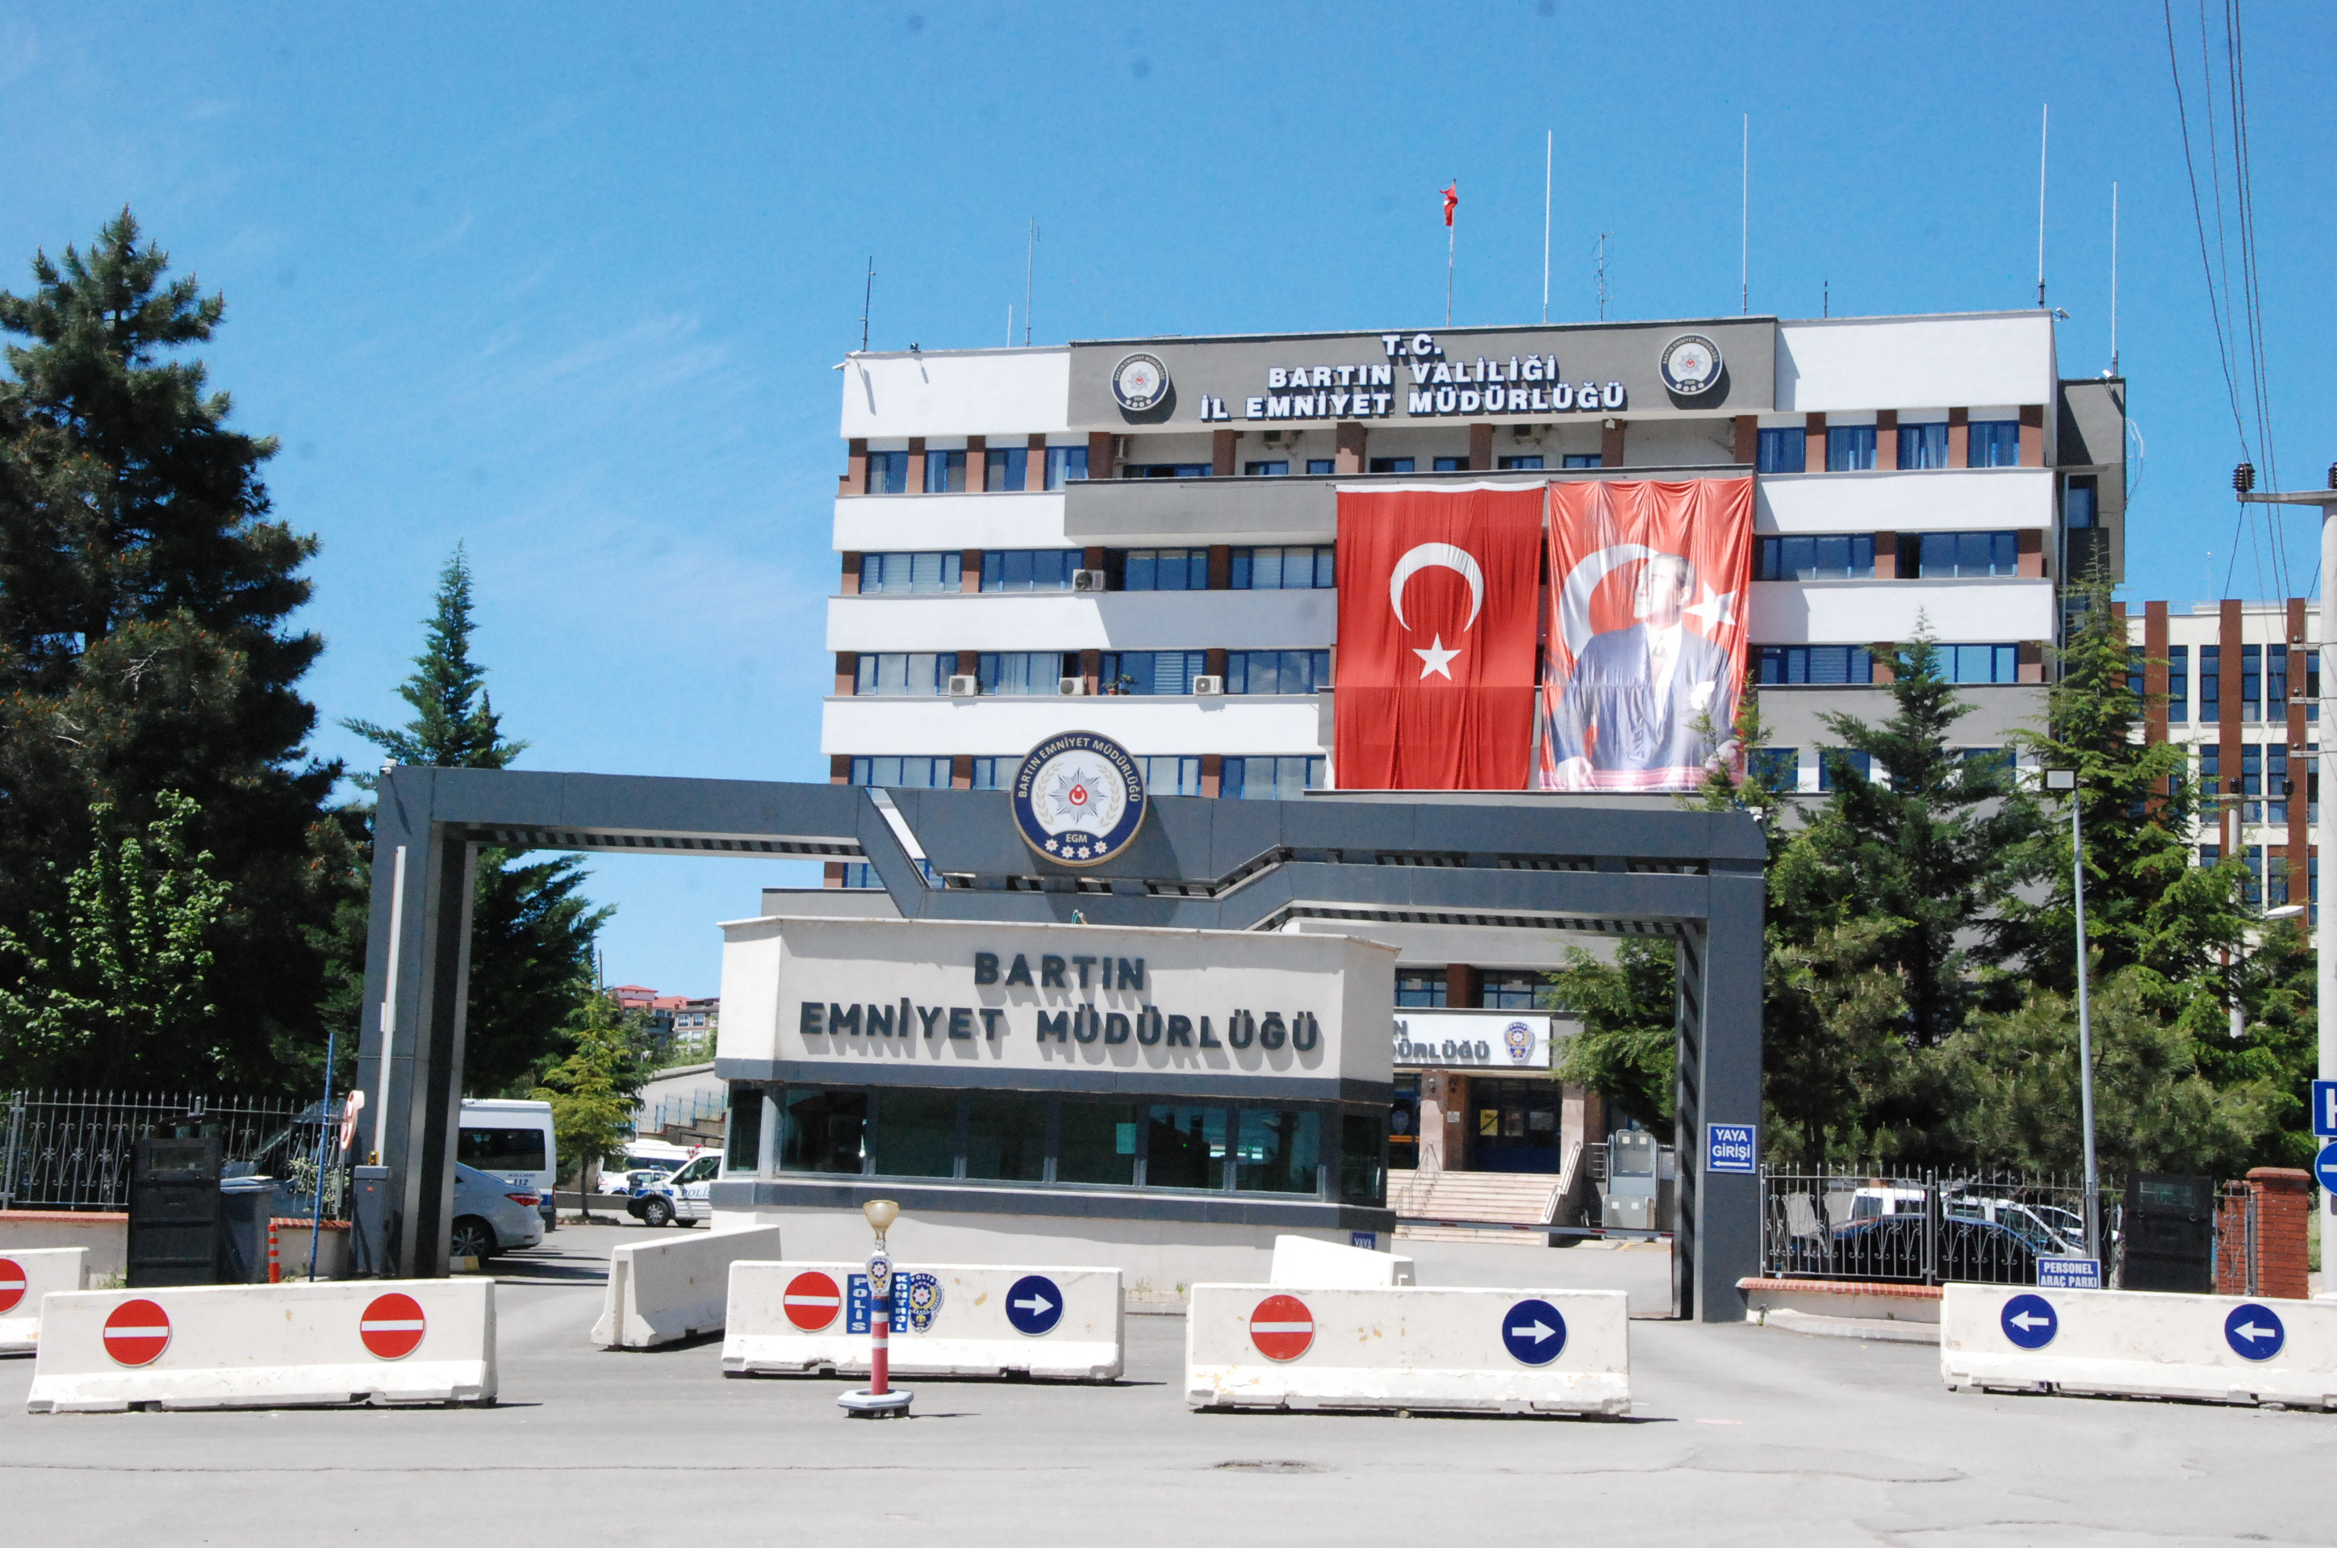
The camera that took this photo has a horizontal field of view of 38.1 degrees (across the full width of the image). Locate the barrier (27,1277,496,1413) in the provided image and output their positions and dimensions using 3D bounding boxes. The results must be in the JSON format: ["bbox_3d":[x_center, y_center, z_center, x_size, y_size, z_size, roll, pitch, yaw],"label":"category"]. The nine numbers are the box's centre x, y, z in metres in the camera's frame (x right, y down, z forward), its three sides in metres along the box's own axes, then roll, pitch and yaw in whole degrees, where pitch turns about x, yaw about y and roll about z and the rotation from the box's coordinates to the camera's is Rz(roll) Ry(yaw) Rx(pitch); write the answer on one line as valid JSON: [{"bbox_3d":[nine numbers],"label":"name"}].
[{"bbox_3d":[-6.161,3.928,23.143,3.030,0.800,0.585,-1,-9,0],"label":"barrier"}]

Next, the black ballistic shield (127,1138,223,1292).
[{"bbox_3d":[-10.461,4.652,35.906,0.960,1.640,0.500,-1,-8,2],"label":"black ballistic shield"}]

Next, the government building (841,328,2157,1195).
[{"bbox_3d":[10.372,1.255,109.681,40.204,27.689,20.000,0,-7,17],"label":"government building"}]

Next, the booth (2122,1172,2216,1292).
[{"bbox_3d":[11.436,5.598,38.722,0.970,2.000,0.700,1,-7,8],"label":"booth"}]

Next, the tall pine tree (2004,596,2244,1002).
[{"bbox_3d":[15.841,2.616,57.795,5.200,12.300,5.200,2,-7,0],"label":"tall pine tree"}]

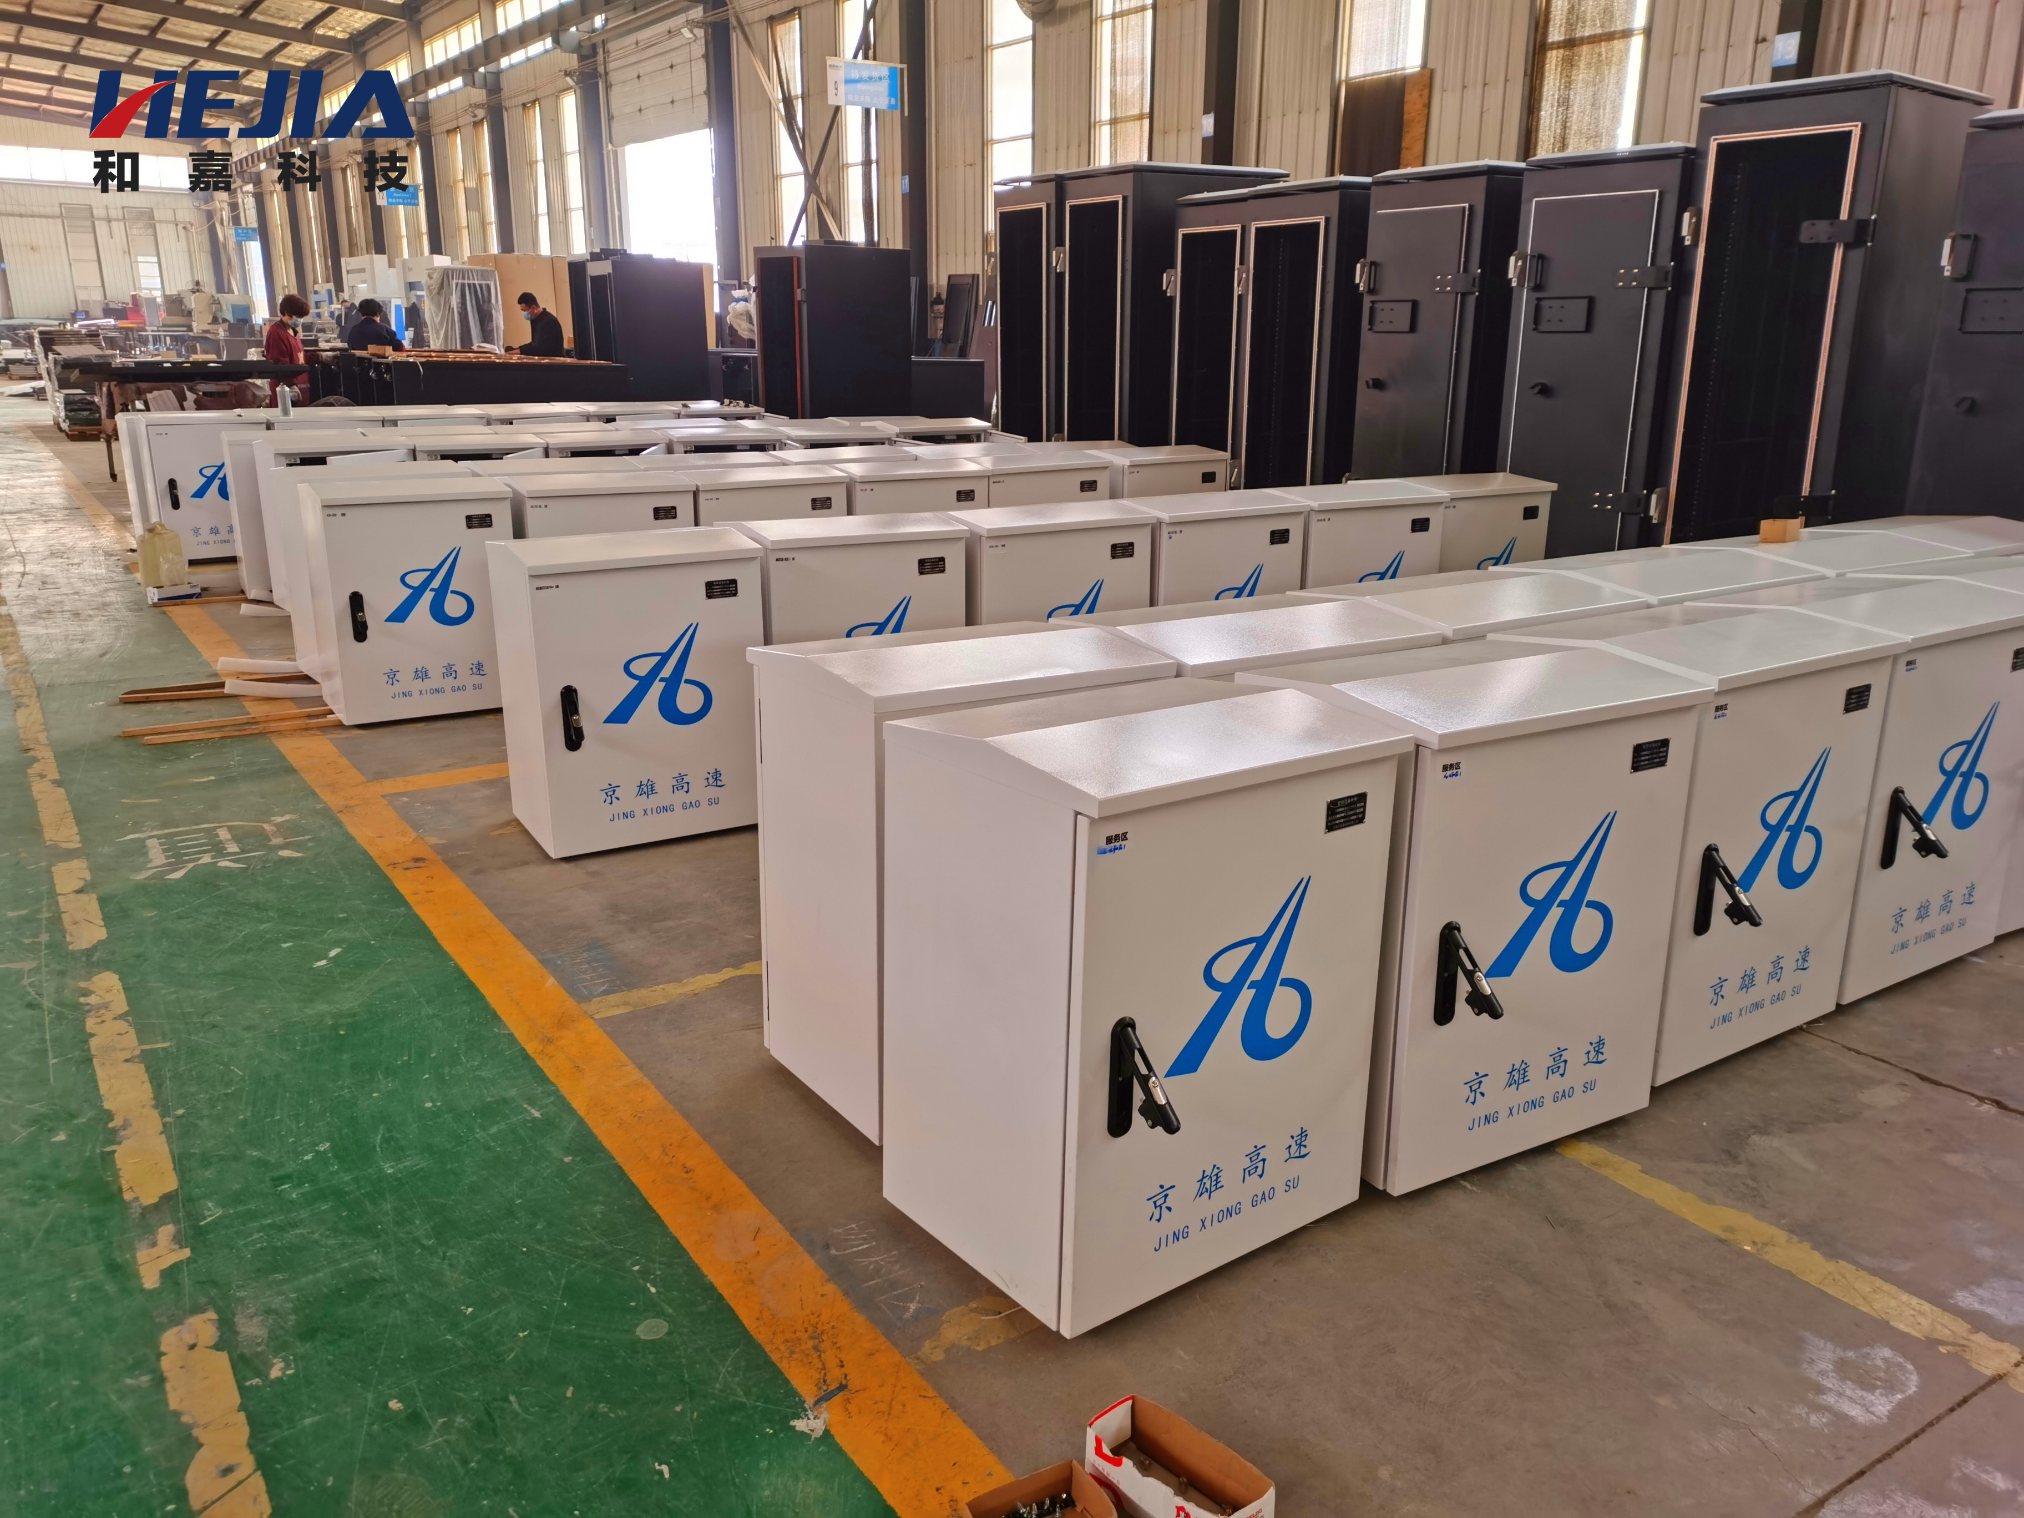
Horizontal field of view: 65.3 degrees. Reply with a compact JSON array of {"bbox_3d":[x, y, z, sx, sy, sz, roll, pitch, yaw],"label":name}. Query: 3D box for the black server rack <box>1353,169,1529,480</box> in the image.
[{"bbox_3d":[2.356,-1.895,8.057,0.920,2.031,0.715,-10,19,-33],"label":"black server rack"}]

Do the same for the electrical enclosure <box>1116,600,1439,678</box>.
[{"bbox_3d":[0.446,0.095,3.183,0.600,0.785,0.479,-9,18,-30],"label":"electrical enclosure"}]

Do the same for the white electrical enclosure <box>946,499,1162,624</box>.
[{"bbox_3d":[0.077,-0.421,5.153,0.620,0.820,0.498,-9,18,-30],"label":"white electrical enclosure"}]

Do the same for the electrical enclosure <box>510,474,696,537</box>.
[{"bbox_3d":[-1.561,-0.676,6.011,0.620,0.820,0.498,-9,18,-30],"label":"electrical enclosure"}]

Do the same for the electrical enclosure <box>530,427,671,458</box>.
[{"bbox_3d":[-2.088,-1.235,7.999,0.620,0.820,0.498,-10,18,-32],"label":"electrical enclosure"}]

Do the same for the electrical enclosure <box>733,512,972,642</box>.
[{"bbox_3d":[-0.511,-0.337,4.830,0.620,0.820,0.498,-9,18,-30],"label":"electrical enclosure"}]

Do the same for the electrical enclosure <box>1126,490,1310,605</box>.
[{"bbox_3d":[0.633,-0.515,5.508,0.620,0.820,0.498,-9,18,-32],"label":"electrical enclosure"}]

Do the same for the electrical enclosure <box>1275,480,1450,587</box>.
[{"bbox_3d":[1.151,-0.586,5.682,0.604,0.784,0.465,-9,18,-30],"label":"electrical enclosure"}]

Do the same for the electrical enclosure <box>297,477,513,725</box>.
[{"bbox_3d":[-2.196,-0.605,5.784,0.623,0.813,0.507,-9,18,-31],"label":"electrical enclosure"}]

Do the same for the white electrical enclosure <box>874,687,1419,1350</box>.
[{"bbox_3d":[0.198,0.327,2.469,0.621,0.819,0.506,-10,18,-36],"label":"white electrical enclosure"}]

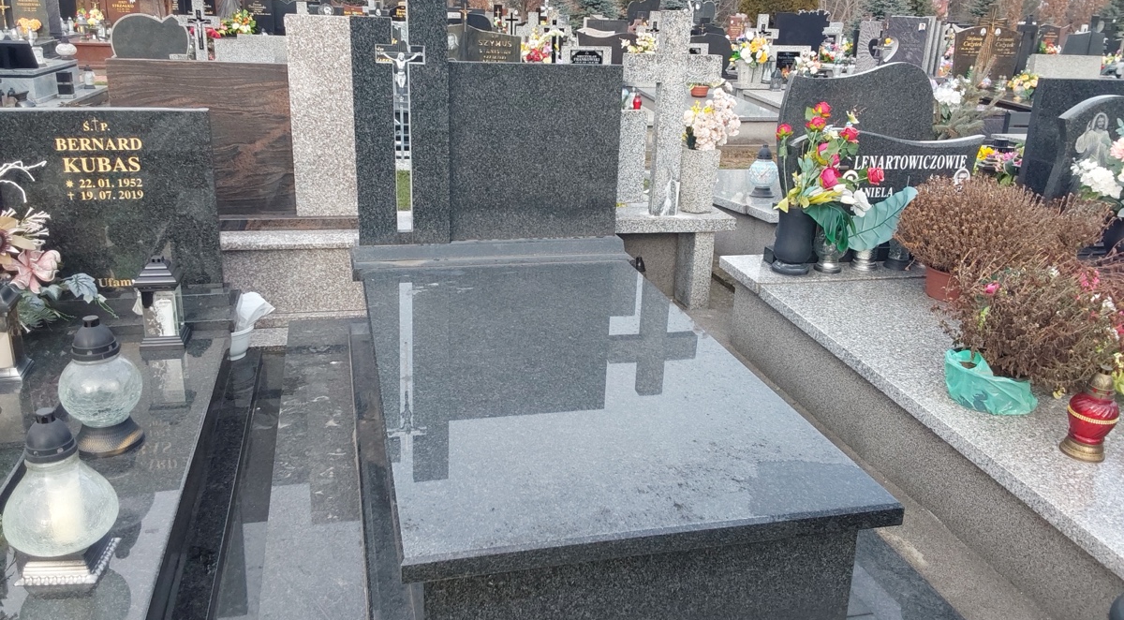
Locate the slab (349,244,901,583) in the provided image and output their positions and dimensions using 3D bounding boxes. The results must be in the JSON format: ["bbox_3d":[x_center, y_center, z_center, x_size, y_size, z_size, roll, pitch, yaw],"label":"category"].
[{"bbox_3d":[-0.016,0.141,2.607,1.020,0.051,1.877,-3,20,-14],"label":"slab"}]

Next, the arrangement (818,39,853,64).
[{"bbox_3d":[3.454,-3.270,11.500,0.461,0.308,0.330,-3,20,-13],"label":"arrangement"}]

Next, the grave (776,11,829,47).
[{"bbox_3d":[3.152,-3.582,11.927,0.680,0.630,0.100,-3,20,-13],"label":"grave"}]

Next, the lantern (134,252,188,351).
[{"bbox_3d":[-1.278,-0.035,2.906,0.137,0.296,0.137,-3,18,-15],"label":"lantern"}]

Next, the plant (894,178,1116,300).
[{"bbox_3d":[1.714,-0.291,3.550,0.740,0.440,0.620,10,19,25],"label":"plant"}]

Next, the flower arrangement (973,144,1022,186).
[{"bbox_3d":[2.822,-0.933,5.900,0.290,0.300,0.280,-3,20,-13],"label":"flower arrangement"}]

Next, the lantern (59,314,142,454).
[{"bbox_3d":[-1.126,0.173,2.218,0.192,0.326,0.192,-3,20,-13],"label":"lantern"}]

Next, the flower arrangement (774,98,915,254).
[{"bbox_3d":[1.280,-0.602,4.150,0.642,0.677,0.420,-3,20,-13],"label":"flower arrangement"}]

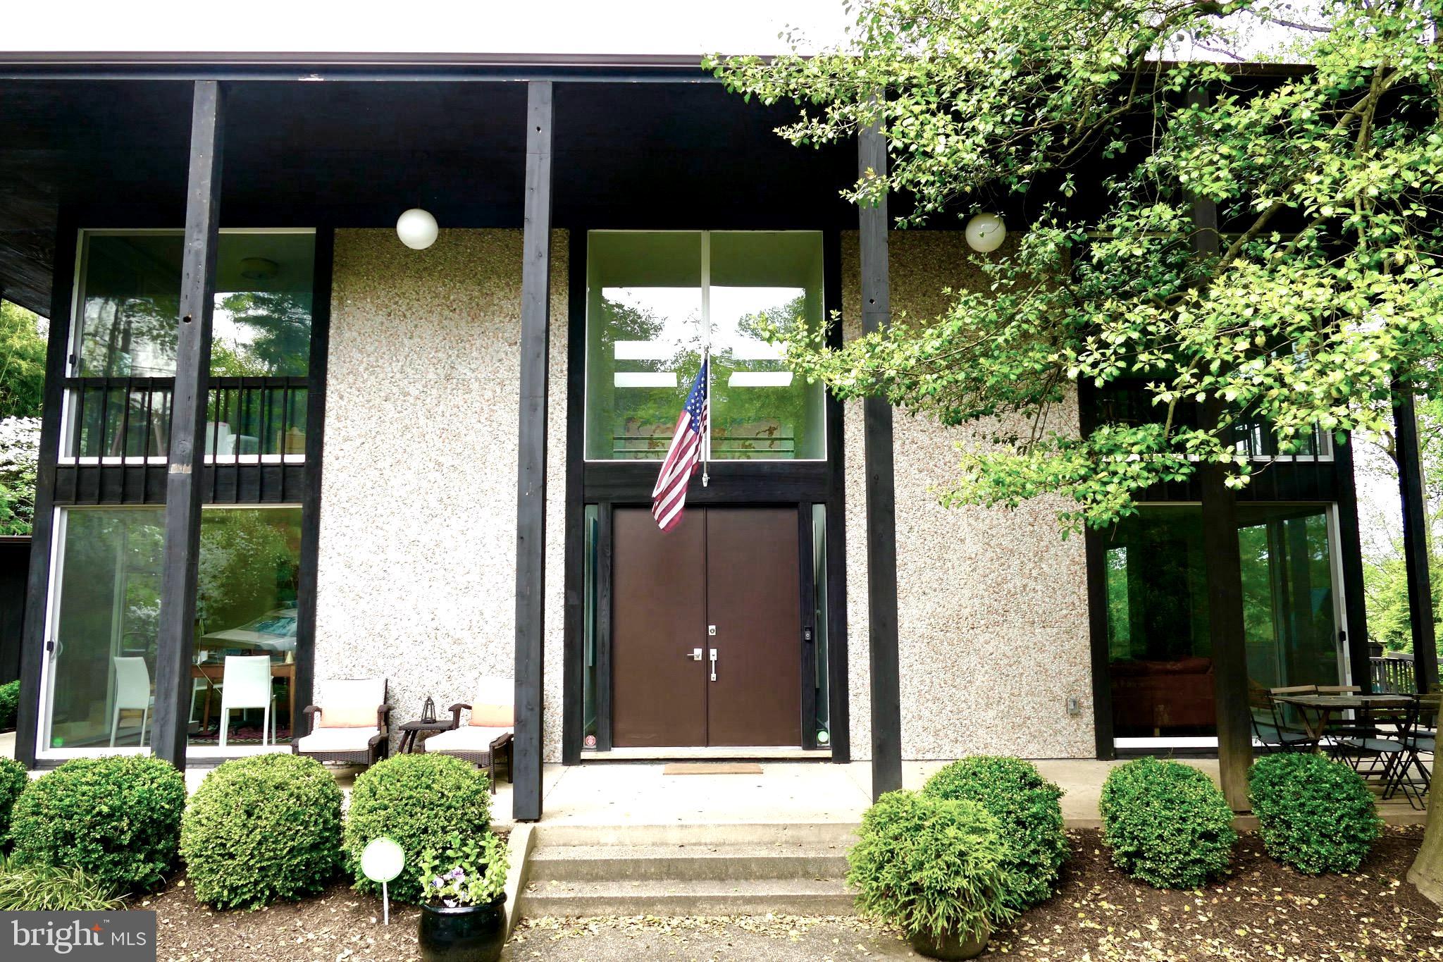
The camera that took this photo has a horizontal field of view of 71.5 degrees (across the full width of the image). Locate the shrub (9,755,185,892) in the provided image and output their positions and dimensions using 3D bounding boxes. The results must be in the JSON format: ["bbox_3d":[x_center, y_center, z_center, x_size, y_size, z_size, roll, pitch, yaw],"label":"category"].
[{"bbox_3d":[-3.865,2.119,6.230,0.940,0.800,0.920,0,-7,-1],"label":"shrub"}]

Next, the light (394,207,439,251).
[{"bbox_3d":[-2.761,-2.282,9.095,0.370,0.370,0.370,0,-7,-1],"label":"light"}]

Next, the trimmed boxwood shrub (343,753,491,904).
[{"bbox_3d":[-1.859,2.127,6.160,0.890,0.870,0.880,0,-7,-1],"label":"trimmed boxwood shrub"}]

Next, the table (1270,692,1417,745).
[{"bbox_3d":[5.367,2.184,8.361,1.120,0.710,0.780,0,-7,-1],"label":"table"}]

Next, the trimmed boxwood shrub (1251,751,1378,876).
[{"bbox_3d":[3.879,2.104,6.492,0.800,0.730,0.800,0,-7,-1],"label":"trimmed boxwood shrub"}]

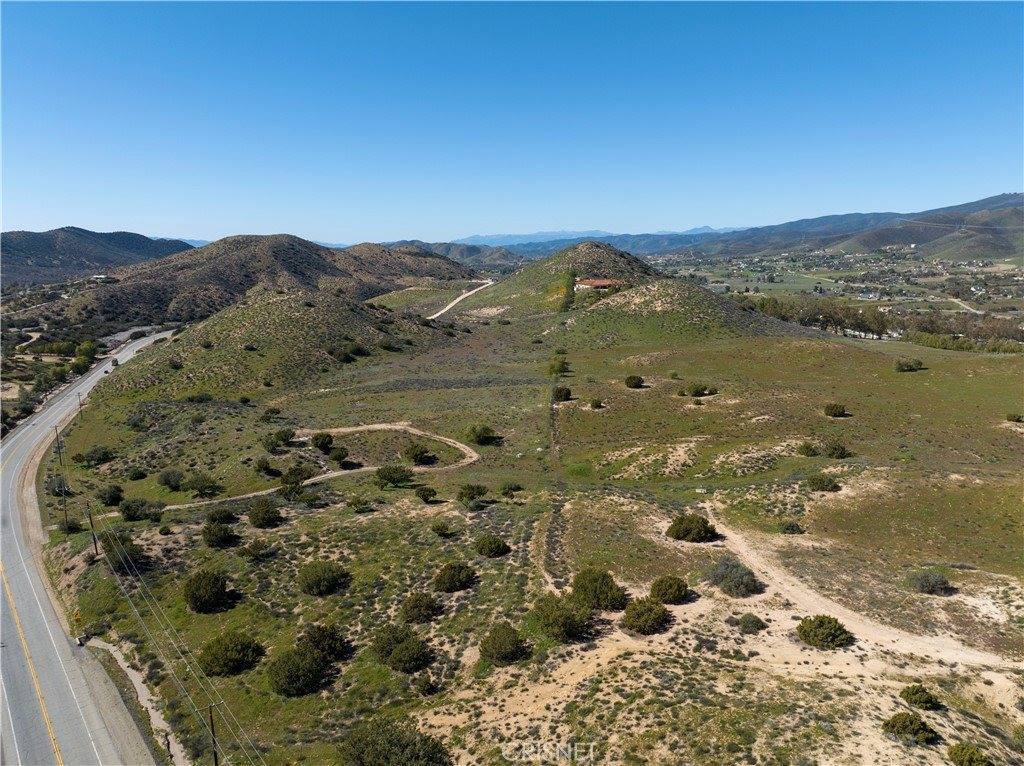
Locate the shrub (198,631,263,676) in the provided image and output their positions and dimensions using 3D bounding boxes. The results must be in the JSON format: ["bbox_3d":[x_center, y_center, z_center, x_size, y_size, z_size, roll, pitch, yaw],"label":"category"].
[{"bbox_3d":[-37.350,35.020,93.910,7.610,3.720,6.850,-5,12,-23],"label":"shrub"}]

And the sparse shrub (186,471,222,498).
[{"bbox_3d":[-69.100,22.400,159.130,7.180,5.390,6.460,0,11,0],"label":"sparse shrub"}]

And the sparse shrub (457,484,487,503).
[{"bbox_3d":[-8.490,23.100,150.620,5.970,3.370,5.380,0,11,0],"label":"sparse shrub"}]

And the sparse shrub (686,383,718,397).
[{"bbox_3d":[55.870,1.990,208.590,9.120,3.820,6.840,3,11,15],"label":"sparse shrub"}]

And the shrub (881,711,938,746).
[{"bbox_3d":[39.160,33.440,69.870,5.350,2.900,4.820,0,11,0],"label":"shrub"}]

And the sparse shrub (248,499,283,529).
[{"bbox_3d":[-49.960,25.880,143.380,6.250,4.980,5.630,-4,12,-20],"label":"sparse shrub"}]

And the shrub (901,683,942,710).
[{"bbox_3d":[42.310,32.120,73.210,3.700,1.700,3.100,7,13,32],"label":"shrub"}]

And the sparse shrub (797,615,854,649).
[{"bbox_3d":[38.970,30.330,88.180,6.750,3.800,6.080,0,11,0],"label":"sparse shrub"}]

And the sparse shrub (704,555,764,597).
[{"bbox_3d":[32.200,27.070,102.410,7.980,4.120,7.180,4,11,18],"label":"sparse shrub"}]

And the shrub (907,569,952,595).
[{"bbox_3d":[56.510,26.940,96.010,5.680,3.060,4.830,7,13,32],"label":"shrub"}]

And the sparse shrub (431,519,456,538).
[{"bbox_3d":[-11.440,23.960,116.790,3.620,3.110,3.260,-1,11,-6],"label":"sparse shrub"}]

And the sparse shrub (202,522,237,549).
[{"bbox_3d":[-47.660,24.850,115.370,5.040,3.890,4.540,-5,12,-23],"label":"sparse shrub"}]

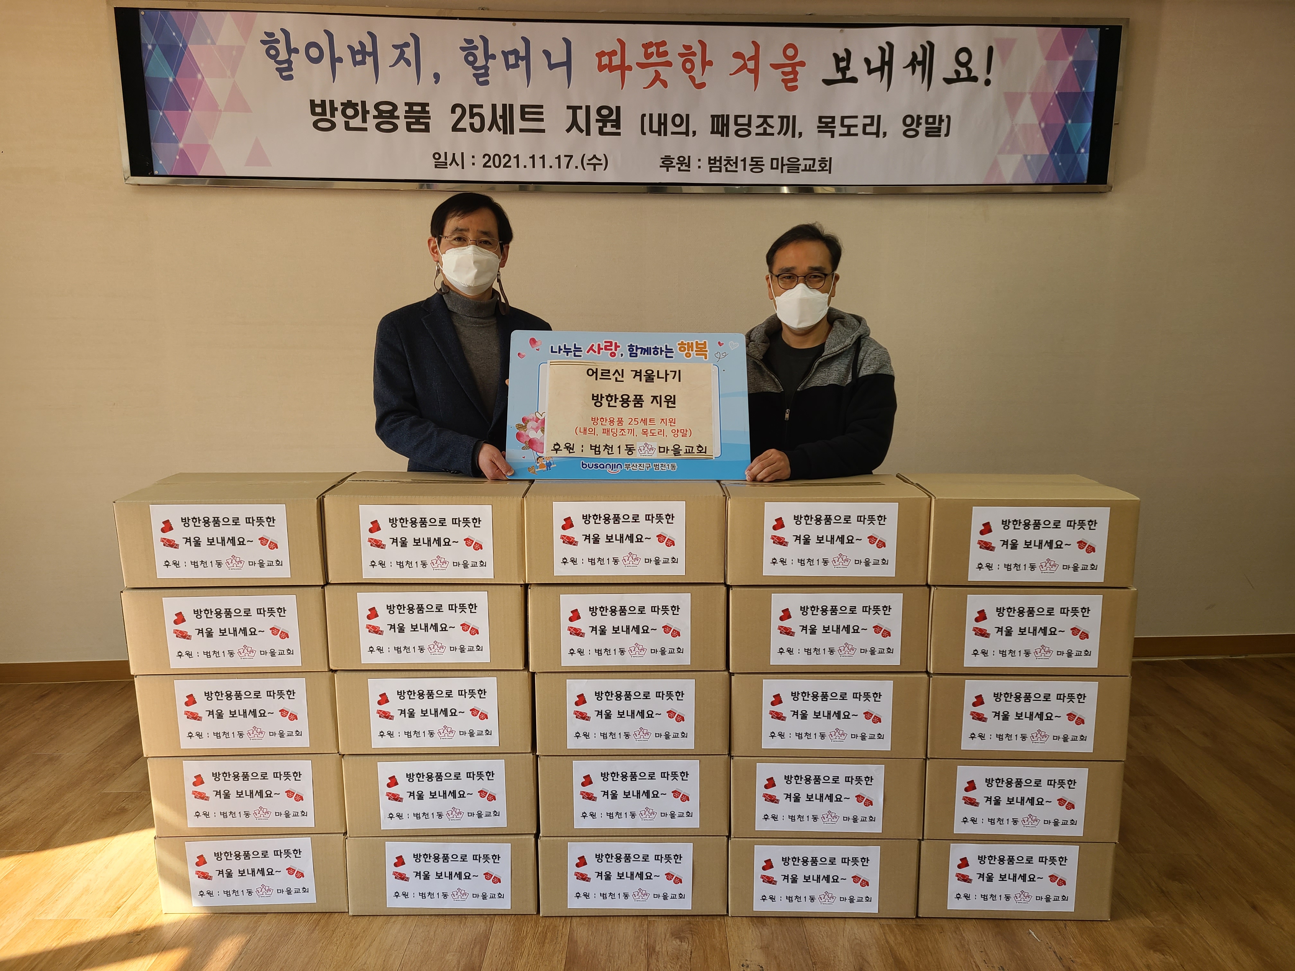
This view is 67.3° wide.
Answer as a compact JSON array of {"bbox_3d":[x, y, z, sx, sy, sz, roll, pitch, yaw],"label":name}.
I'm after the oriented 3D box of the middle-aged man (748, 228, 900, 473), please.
[{"bbox_3d":[0.419,0.121,2.694,0.510,1.660,0.400,2,11,9],"label":"middle-aged man"}]

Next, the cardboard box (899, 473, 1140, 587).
[{"bbox_3d":[0.866,0.099,2.335,0.446,0.201,0.345,0,11,2],"label":"cardboard box"}]

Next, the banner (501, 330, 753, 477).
[{"bbox_3d":[-0.045,-0.201,2.439,0.600,0.390,0.015,0,-14,-3],"label":"banner"}]

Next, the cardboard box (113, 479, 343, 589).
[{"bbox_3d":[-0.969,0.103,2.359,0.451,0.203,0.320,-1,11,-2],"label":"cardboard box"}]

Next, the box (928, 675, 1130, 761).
[{"bbox_3d":[0.872,0.499,2.385,0.446,0.201,0.345,0,11,2],"label":"box"}]

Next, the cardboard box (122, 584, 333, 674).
[{"bbox_3d":[-0.961,0.301,2.380,0.446,0.201,0.345,0,11,-2],"label":"cardboard box"}]

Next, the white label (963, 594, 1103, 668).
[{"bbox_3d":[0.868,0.330,2.187,0.299,0.170,0.005,0,11,2],"label":"white label"}]

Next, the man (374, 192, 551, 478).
[{"bbox_3d":[-0.457,0.100,2.632,0.530,1.710,0.400,-4,11,-18],"label":"man"}]

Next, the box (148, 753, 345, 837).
[{"bbox_3d":[-0.947,0.704,2.459,0.451,0.203,0.330,-1,11,-2],"label":"box"}]

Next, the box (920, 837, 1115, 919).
[{"bbox_3d":[0.871,0.896,2.454,0.446,0.201,0.345,0,11,2],"label":"box"}]

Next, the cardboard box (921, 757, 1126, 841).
[{"bbox_3d":[0.873,0.698,2.417,0.446,0.201,0.345,0,11,2],"label":"cardboard box"}]

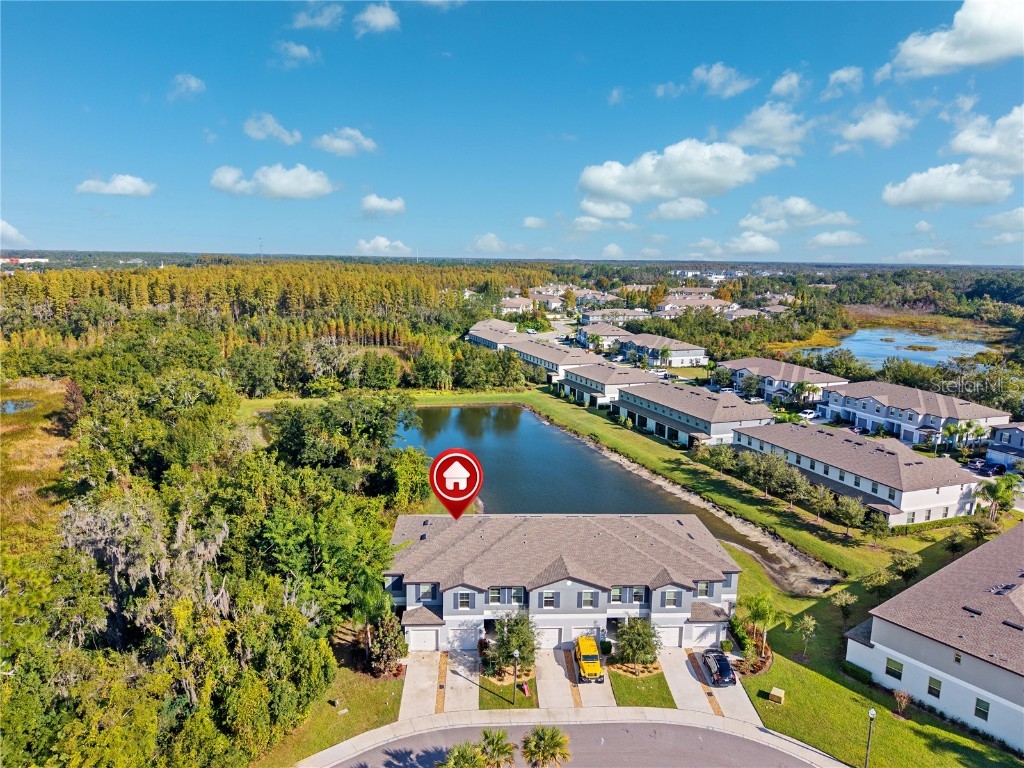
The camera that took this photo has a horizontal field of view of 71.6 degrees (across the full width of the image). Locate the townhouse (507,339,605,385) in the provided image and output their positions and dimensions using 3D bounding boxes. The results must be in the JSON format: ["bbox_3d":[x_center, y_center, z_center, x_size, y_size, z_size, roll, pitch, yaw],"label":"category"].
[{"bbox_3d":[13.250,-8.165,224.911,20.520,8.390,45.180,-3,11,-20],"label":"townhouse"}]

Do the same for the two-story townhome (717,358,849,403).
[{"bbox_3d":[71.553,-1.692,192.936,20.520,8.390,34.450,-3,11,-21],"label":"two-story townhome"}]

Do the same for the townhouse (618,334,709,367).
[{"bbox_3d":[50.340,-12.620,250.350,20.200,8.200,34.800,-4,11,-23],"label":"townhouse"}]

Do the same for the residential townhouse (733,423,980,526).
[{"bbox_3d":[53.317,12.346,113.166,20.520,8.390,34.450,-3,11,-22],"label":"residential townhouse"}]

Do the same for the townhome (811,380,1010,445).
[{"bbox_3d":[85.310,5.070,154.400,20.500,8.200,34.800,-3,11,-20],"label":"townhome"}]

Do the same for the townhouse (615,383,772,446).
[{"bbox_3d":[37.820,5.290,149.130,20.600,8.200,34.800,-3,11,-20],"label":"townhouse"}]

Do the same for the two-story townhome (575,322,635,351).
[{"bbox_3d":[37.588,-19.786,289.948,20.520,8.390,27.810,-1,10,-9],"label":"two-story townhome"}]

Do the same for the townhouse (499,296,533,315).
[{"bbox_3d":[2.720,-46.270,431.590,20.000,9.200,18.000,-2,10,-15],"label":"townhouse"}]

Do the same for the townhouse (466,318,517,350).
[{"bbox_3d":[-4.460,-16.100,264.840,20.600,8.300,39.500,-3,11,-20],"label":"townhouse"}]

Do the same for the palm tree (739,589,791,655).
[{"bbox_3d":[22.923,21.849,63.966,4.500,5.900,4.500,1,10,0],"label":"palm tree"}]

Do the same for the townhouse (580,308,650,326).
[{"bbox_3d":[55.450,-35.740,379.490,34.400,8.400,20.400,-1,10,-12],"label":"townhouse"}]

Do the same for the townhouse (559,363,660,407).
[{"bbox_3d":[25.863,-0.565,181.222,20.520,8.390,23.080,-3,11,-21],"label":"townhouse"}]

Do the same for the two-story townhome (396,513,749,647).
[{"bbox_3d":[4.754,18.421,74.138,34.450,8.390,20.520,0,10,-3],"label":"two-story townhome"}]

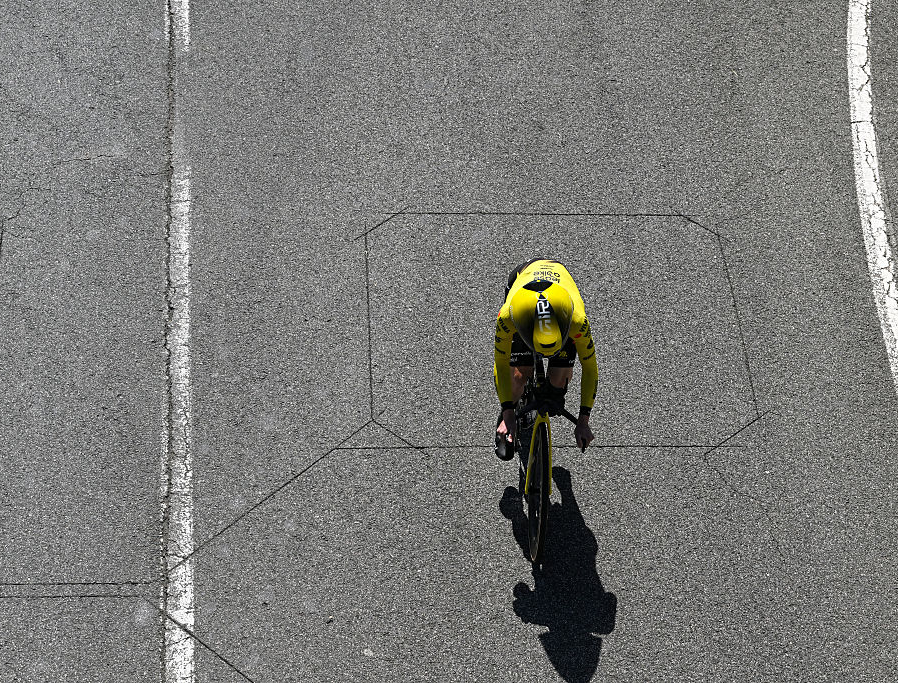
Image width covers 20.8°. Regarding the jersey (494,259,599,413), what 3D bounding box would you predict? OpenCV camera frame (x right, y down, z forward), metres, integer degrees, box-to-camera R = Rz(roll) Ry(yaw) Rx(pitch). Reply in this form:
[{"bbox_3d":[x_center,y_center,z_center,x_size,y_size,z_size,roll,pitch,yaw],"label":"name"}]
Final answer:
[{"bbox_3d":[0.455,-0.062,11.661,0.500,0.480,0.830,-2,39,-2],"label":"jersey"}]

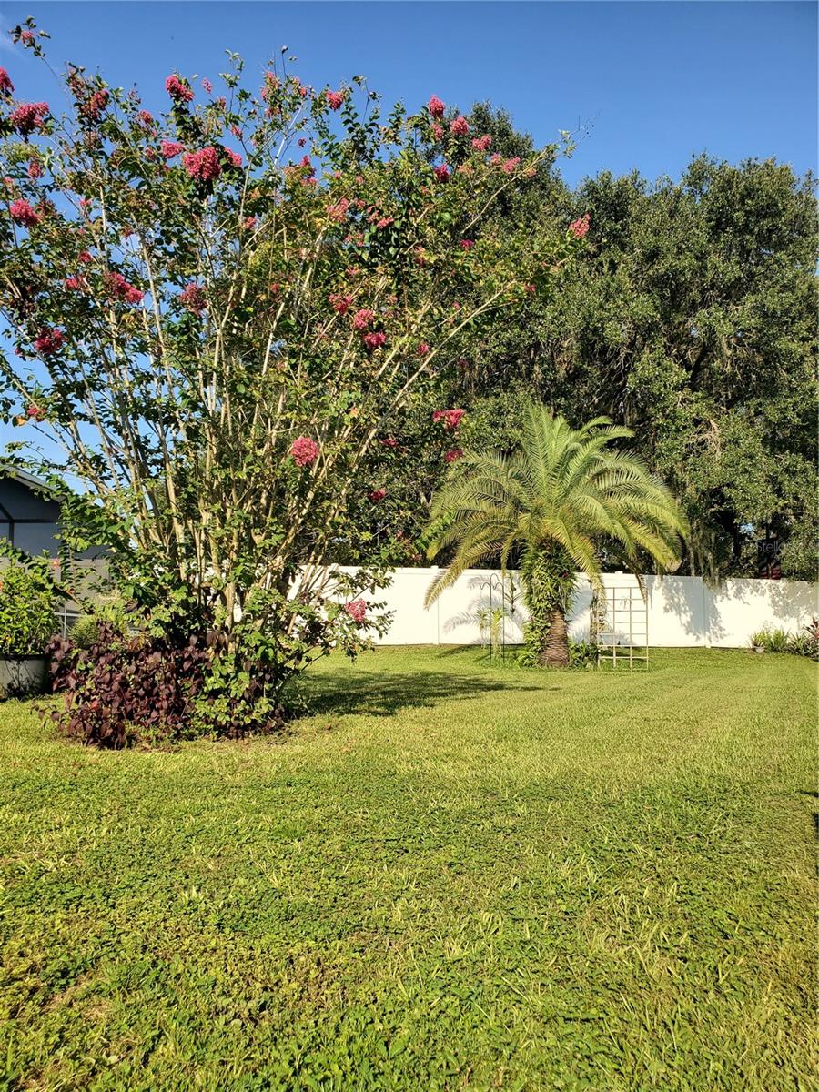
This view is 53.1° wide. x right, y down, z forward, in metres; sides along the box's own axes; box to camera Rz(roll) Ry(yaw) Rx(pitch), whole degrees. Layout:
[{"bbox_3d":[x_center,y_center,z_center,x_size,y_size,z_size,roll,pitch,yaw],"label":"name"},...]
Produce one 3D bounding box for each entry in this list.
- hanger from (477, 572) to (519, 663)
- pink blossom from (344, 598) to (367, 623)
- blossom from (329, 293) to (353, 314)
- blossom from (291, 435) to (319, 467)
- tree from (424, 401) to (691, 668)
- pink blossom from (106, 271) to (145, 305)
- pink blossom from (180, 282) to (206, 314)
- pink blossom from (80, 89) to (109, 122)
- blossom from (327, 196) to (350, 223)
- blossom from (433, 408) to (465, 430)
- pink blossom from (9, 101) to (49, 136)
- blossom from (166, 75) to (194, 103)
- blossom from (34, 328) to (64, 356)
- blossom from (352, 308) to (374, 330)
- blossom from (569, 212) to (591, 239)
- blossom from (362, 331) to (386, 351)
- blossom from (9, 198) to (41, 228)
[{"bbox_3d":[1.647,1.341,15.300,0.680,1.680,0.180,0,-3,-3],"label":"hanger"},{"bbox_3d":[-0.541,0.641,8.200,0.212,0.237,0.213,0,-3,-4],"label":"pink blossom"},{"bbox_3d":[-0.686,-2.463,8.300,0.239,0.221,0.230,0,-3,0],"label":"blossom"},{"bbox_3d":[-0.978,-0.893,7.700,0.256,0.290,0.273,0,-3,0],"label":"blossom"},{"bbox_3d":[2.742,-0.196,15.400,4.822,4.822,4.678,0,-3,0],"label":"tree"},{"bbox_3d":[-2.704,-2.453,7.800,0.363,0.312,0.337,0,-3,0],"label":"pink blossom"},{"bbox_3d":[-2.064,-2.358,7.800,0.252,0.274,0.250,1,-3,-15],"label":"pink blossom"},{"bbox_3d":[-3.067,-4.292,8.000,0.276,0.297,0.272,1,-3,-21],"label":"pink blossom"},{"bbox_3d":[-0.740,-3.485,8.500,0.238,0.246,0.230,0,-3,-5],"label":"blossom"},{"bbox_3d":[0.410,-1.316,8.500,0.321,0.226,0.269,0,-3,0],"label":"blossom"},{"bbox_3d":[-3.474,-3.915,7.500,0.355,0.294,0.308,1,-3,-25],"label":"pink blossom"},{"bbox_3d":[-2.241,-4.460,8.000,0.266,0.266,0.266,0,-3,0],"label":"blossom"},{"bbox_3d":[-3.343,-1.893,7.600,0.278,0.235,0.244,1,-3,-24],"label":"blossom"},{"bbox_3d":[-0.480,-2.325,8.400,0.224,0.224,0.224,0,-3,0],"label":"blossom"},{"bbox_3d":[1.717,-3.246,8.300,0.221,0.276,0.247,0,-3,0],"label":"blossom"},{"bbox_3d":[-0.355,-2.067,8.300,0.239,0.203,0.220,0,-3,0],"label":"blossom"},{"bbox_3d":[-3.563,-3.082,7.600,0.278,0.251,0.251,1,-3,-26],"label":"blossom"}]

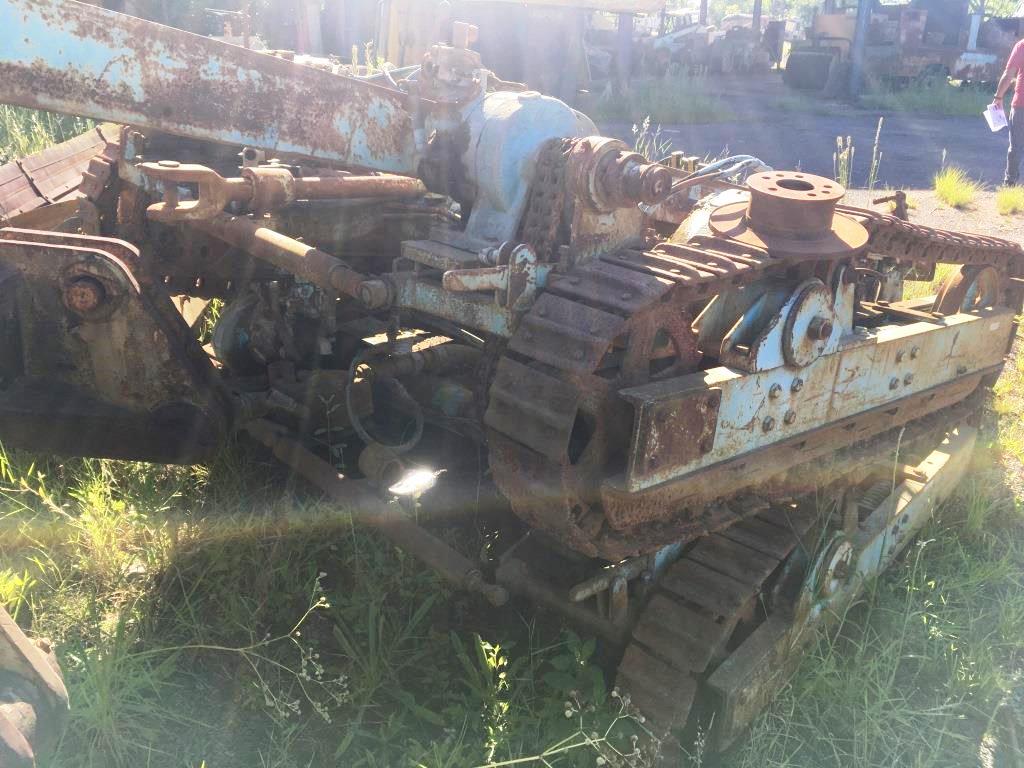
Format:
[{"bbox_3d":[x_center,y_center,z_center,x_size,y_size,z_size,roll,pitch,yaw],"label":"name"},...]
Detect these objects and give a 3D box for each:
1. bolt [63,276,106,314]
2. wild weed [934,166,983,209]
[{"bbox_3d":[-1.332,-0.275,2.670,0.115,0.110,0.085,-2,21,-1],"label":"bolt"},{"bbox_3d":[4.107,-1.810,7.900,0.430,0.370,0.410,-2,21,1],"label":"wild weed"}]

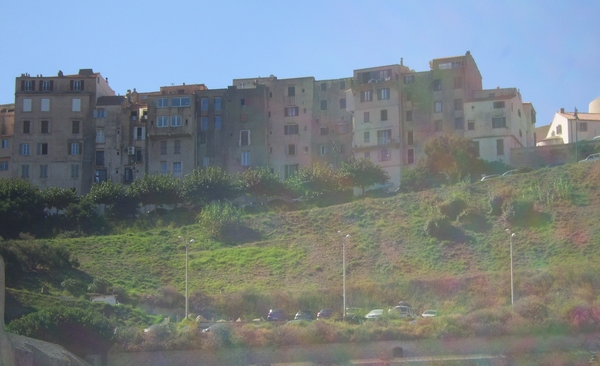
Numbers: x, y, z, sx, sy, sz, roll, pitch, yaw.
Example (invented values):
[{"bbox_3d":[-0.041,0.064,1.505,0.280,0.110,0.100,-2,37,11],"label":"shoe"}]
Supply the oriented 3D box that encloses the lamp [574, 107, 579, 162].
[{"bbox_3d":[39.567,-6.797,253.000,0.550,8.300,0.550,0,-7,0],"label":"lamp"}]

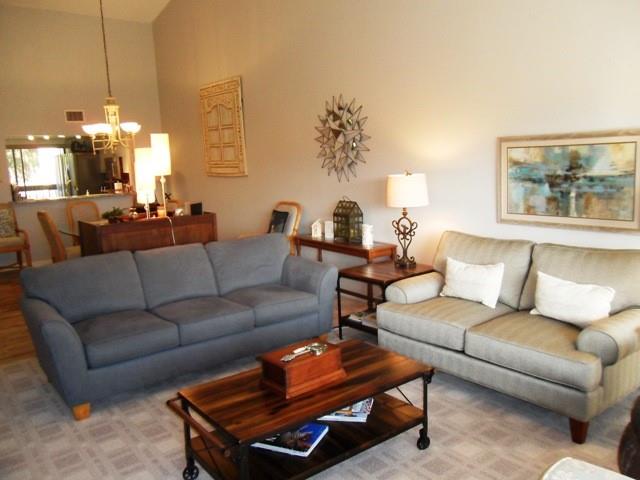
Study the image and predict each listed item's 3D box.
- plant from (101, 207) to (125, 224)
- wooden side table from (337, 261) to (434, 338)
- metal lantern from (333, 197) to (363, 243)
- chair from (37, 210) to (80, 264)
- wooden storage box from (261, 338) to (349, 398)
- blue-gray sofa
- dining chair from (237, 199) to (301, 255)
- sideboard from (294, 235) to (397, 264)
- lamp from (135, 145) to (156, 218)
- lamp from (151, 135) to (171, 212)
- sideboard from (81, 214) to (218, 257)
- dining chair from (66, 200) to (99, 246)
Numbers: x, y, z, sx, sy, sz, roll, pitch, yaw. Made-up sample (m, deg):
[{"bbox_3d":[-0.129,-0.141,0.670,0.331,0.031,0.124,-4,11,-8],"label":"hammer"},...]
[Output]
[{"bbox_3d":[-2.626,-0.334,6.553,0.282,0.226,0.282,-9,11,-36],"label":"plant"},{"bbox_3d":[0.582,0.566,4.474,0.604,0.604,0.569,-9,11,-36],"label":"wooden side table"},{"bbox_3d":[0.279,-0.219,5.430,0.187,0.454,0.246,-9,11,-36],"label":"metal lantern"},{"bbox_3d":[-3.394,0.103,7.125,0.624,1.057,0.604,-9,11,-36],"label":"chair"},{"bbox_3d":[-0.082,0.631,2.585,0.374,0.158,0.227,-9,11,-38],"label":"wooden storage box"},{"bbox_3d":[-1.004,0.529,4.112,2.236,0.877,0.946,-9,11,-36],"label":"blue-gray sofa"},{"bbox_3d":[-0.613,0.105,6.298,0.634,1.067,0.614,-9,11,-36],"label":"dining chair"},{"bbox_3d":[0.236,0.357,5.636,0.332,0.696,1.318,-9,11,-36],"label":"sideboard"},{"bbox_3d":[-2.302,-0.741,6.791,0.242,0.931,0.242,-9,11,-36],"label":"lamp"},{"bbox_3d":[-2.074,-0.855,6.805,0.266,1.084,0.266,-9,11,-36],"label":"lamp"},{"bbox_3d":[-2.182,0.165,6.771,1.507,0.911,0.729,-9,11,-38],"label":"sideboard"},{"bbox_3d":[-3.718,-0.079,8.323,0.542,1.064,0.591,-9,11,-36],"label":"dining chair"}]

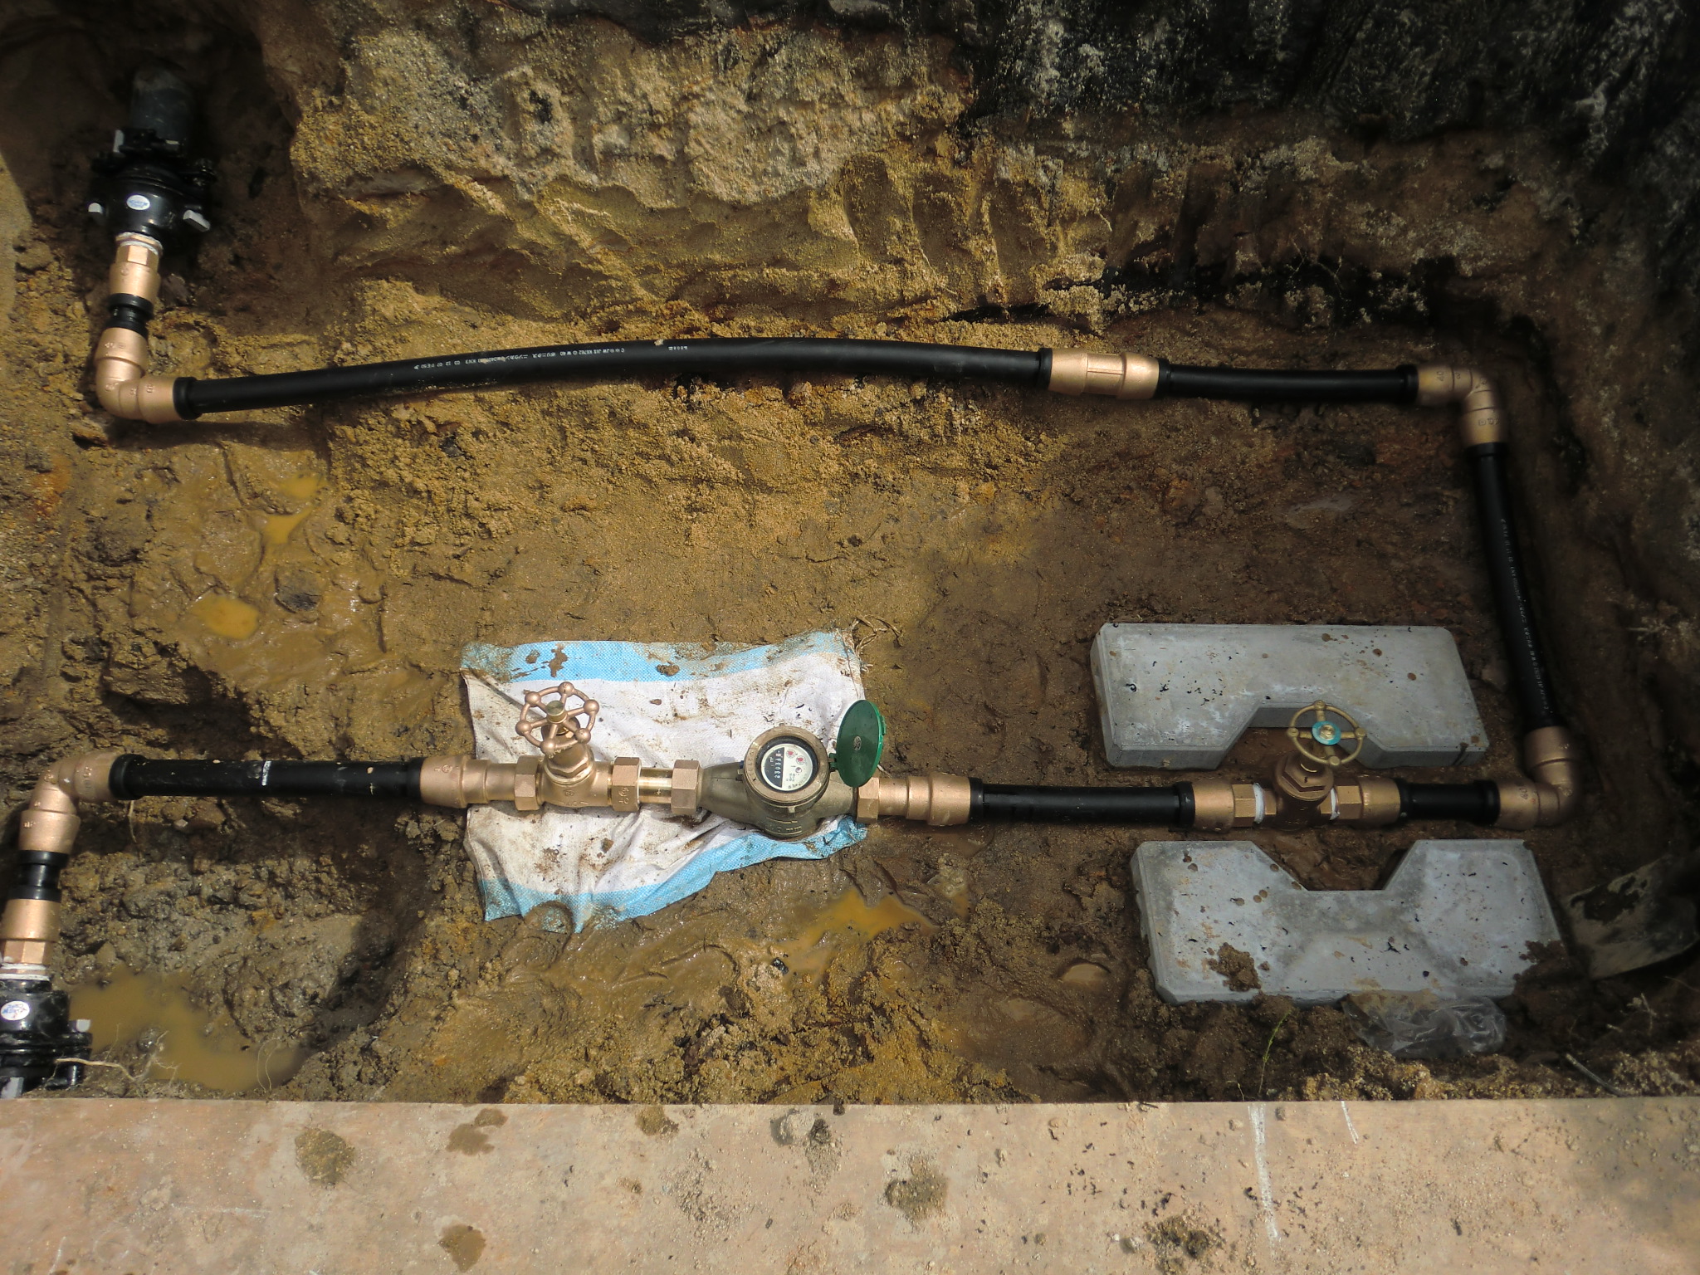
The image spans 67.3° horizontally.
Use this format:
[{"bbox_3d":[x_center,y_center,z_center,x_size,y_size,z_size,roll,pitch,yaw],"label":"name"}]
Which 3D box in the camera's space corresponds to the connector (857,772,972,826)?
[{"bbox_3d":[0.084,0.213,1.690,0.149,0.070,0.070,1,58,0],"label":"connector"}]

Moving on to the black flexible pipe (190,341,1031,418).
[{"bbox_3d":[-0.352,-0.405,1.975,1.330,0.065,0.095,-2,58,-3],"label":"black flexible pipe"}]

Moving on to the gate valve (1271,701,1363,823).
[{"bbox_3d":[0.591,0.177,1.632,0.105,0.205,0.098,-1,58,1],"label":"gate valve"}]

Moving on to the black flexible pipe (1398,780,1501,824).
[{"bbox_3d":[0.779,0.217,1.684,0.133,0.056,0.056,1,58,0],"label":"black flexible pipe"}]

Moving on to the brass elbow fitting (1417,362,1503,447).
[{"bbox_3d":[0.972,-0.373,2.018,0.140,0.075,0.145,3,67,2],"label":"brass elbow fitting"}]

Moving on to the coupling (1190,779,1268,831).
[{"bbox_3d":[0.490,0.221,1.684,0.100,0.070,0.070,1,58,0],"label":"coupling"}]

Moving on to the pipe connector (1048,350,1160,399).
[{"bbox_3d":[0.393,-0.411,2.000,0.170,0.070,0.070,4,58,1],"label":"pipe connector"}]

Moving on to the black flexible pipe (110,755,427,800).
[{"bbox_3d":[-0.766,0.187,1.700,0.410,0.056,0.056,1,58,0],"label":"black flexible pipe"}]

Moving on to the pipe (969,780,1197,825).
[{"bbox_3d":[0.301,0.219,1.684,0.289,0.056,0.056,1,58,0],"label":"pipe"}]

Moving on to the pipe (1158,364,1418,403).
[{"bbox_3d":[0.685,-0.401,2.020,0.410,0.055,0.055,1,58,-1],"label":"pipe"}]

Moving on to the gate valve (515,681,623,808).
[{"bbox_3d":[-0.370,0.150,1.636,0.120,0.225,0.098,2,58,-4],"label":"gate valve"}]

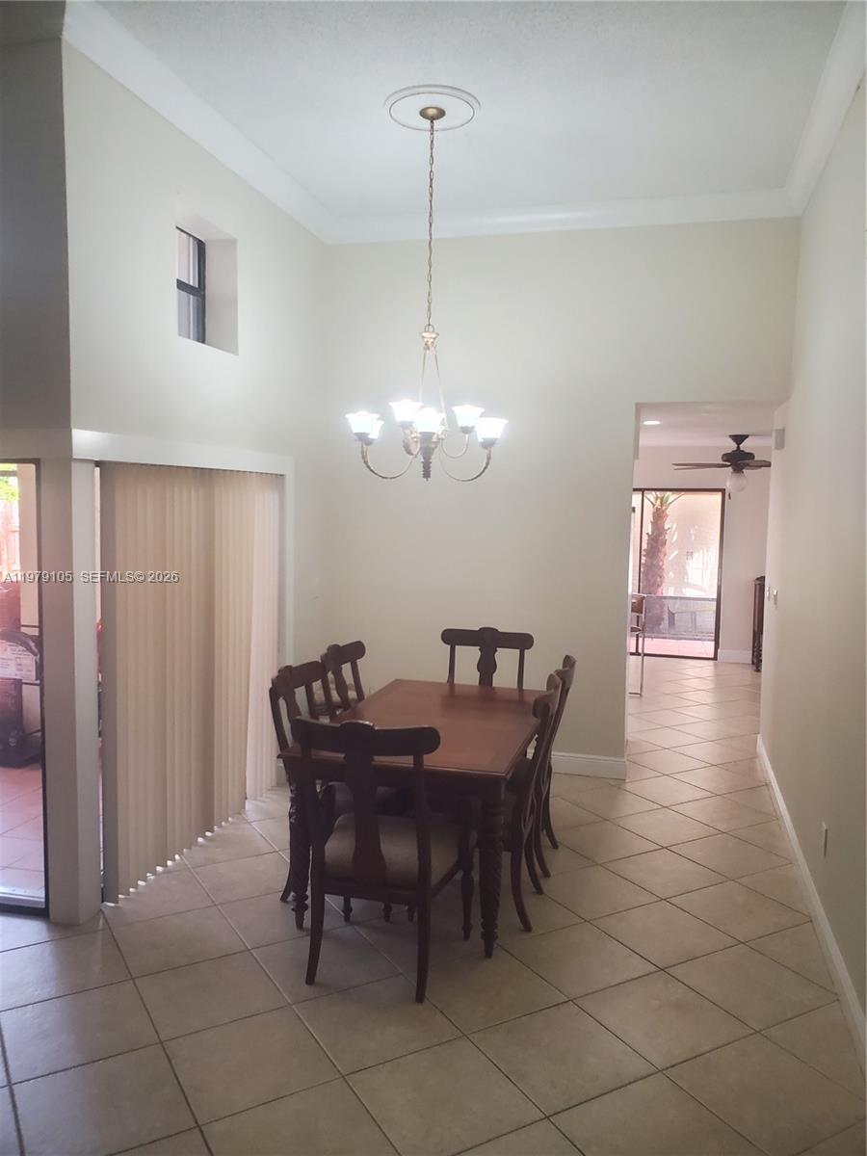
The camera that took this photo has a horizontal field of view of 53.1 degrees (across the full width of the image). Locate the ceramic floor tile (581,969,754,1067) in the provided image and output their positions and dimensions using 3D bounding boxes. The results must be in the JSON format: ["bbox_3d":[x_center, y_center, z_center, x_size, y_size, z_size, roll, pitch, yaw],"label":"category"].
[{"bbox_3d":[0.818,1.569,3.105,0.448,0.010,0.448,-2,5,-30],"label":"ceramic floor tile"}]

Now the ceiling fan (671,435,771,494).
[{"bbox_3d":[2.743,-1.021,7.800,1.320,0.520,1.320,2,5,15],"label":"ceiling fan"}]

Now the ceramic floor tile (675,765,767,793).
[{"bbox_3d":[1.895,1.361,5.818,0.448,0.010,0.448,-2,5,-30],"label":"ceramic floor tile"}]

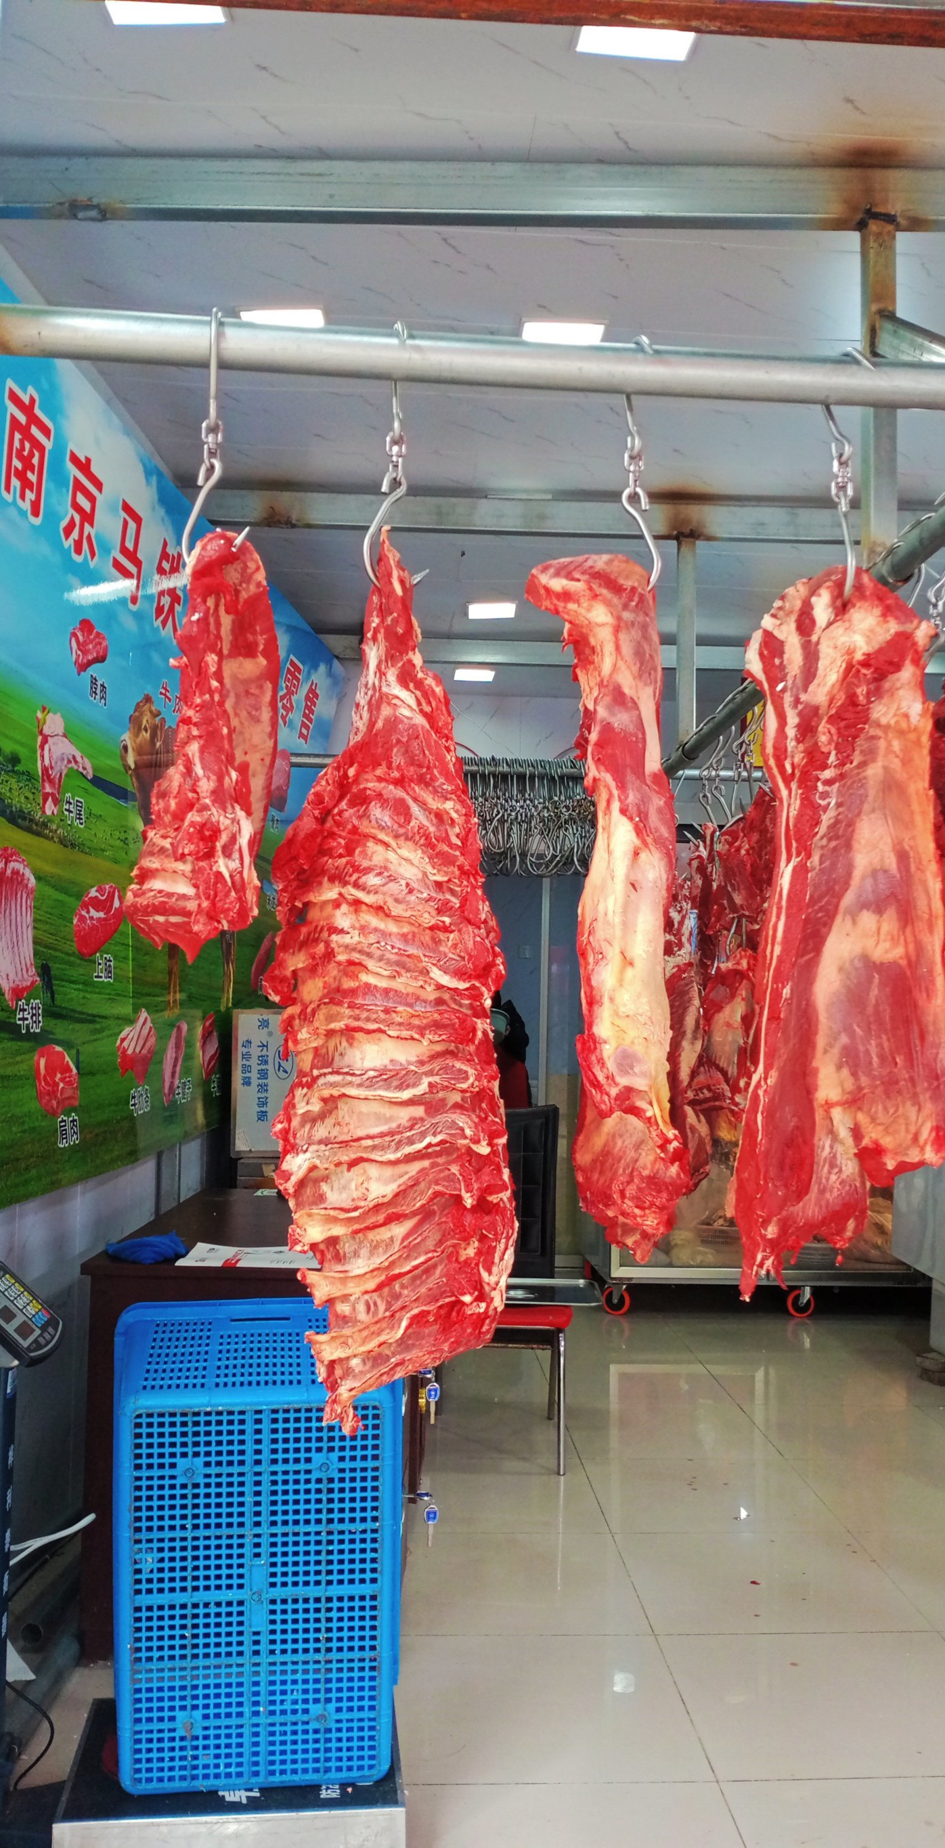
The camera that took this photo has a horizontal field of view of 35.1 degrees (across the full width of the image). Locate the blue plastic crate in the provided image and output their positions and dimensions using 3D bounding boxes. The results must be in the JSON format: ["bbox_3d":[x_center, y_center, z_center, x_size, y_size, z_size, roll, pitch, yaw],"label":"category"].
[{"bbox_3d":[-0.331,0.963,2.325,0.470,0.670,0.310,1,4,-7],"label":"blue plastic crate"}]

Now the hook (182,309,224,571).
[{"bbox_3d":[-0.320,-0.592,1.850,0.055,0.335,0.110,3,-4,-30],"label":"hook"}]

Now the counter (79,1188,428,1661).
[{"bbox_3d":[-0.452,1.097,3.560,0.640,0.770,1.280,1,-4,2],"label":"counter"}]

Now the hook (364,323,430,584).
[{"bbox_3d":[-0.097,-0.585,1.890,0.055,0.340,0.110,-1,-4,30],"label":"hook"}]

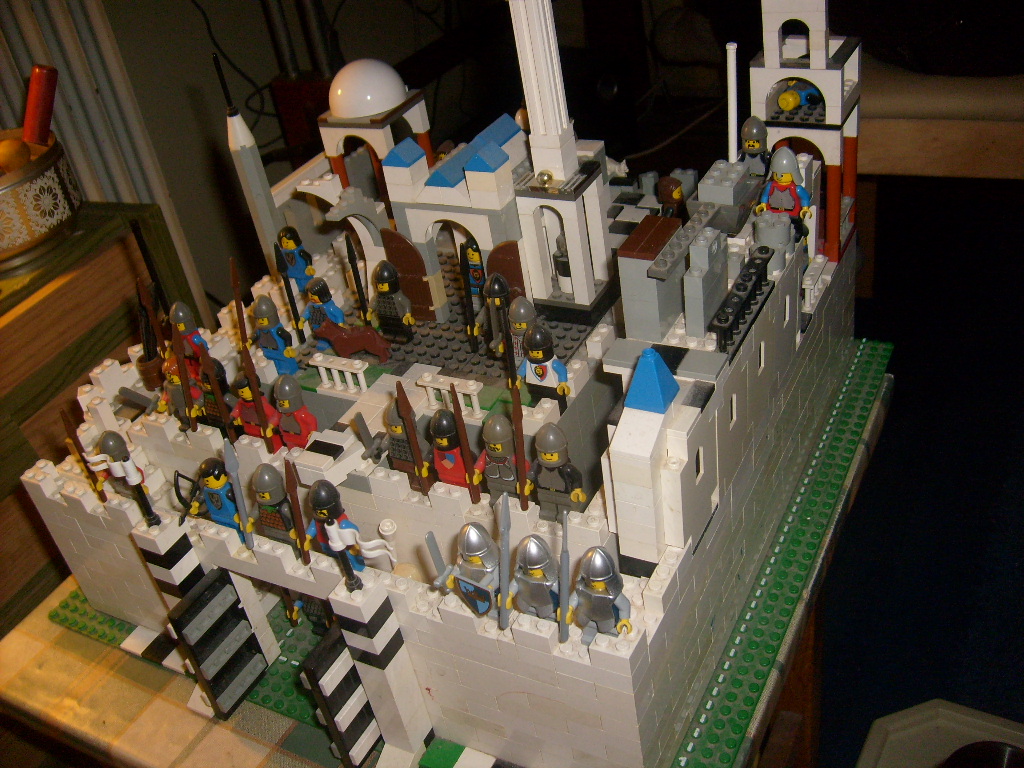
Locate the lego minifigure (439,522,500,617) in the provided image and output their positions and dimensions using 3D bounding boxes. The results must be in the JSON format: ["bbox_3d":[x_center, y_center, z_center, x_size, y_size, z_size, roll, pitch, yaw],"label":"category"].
[{"bbox_3d":[-0.013,0.074,0.400,0.028,0.044,0.019,6,38,24],"label":"lego minifigure"}]

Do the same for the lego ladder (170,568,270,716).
[{"bbox_3d":[-0.139,0.125,0.495,0.012,0.070,0.033,12,41,30],"label":"lego ladder"}]

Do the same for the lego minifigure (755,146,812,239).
[{"bbox_3d":[0.129,-0.089,0.492,0.025,0.044,0.016,14,41,32],"label":"lego minifigure"}]

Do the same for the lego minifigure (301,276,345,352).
[{"bbox_3d":[-0.101,-0.036,0.547,0.026,0.042,0.017,10,40,27],"label":"lego minifigure"}]

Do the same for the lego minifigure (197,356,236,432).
[{"bbox_3d":[-0.143,0.009,0.510,0.026,0.043,0.017,14,41,31],"label":"lego minifigure"}]

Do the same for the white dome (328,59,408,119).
[{"bbox_3d":[-0.090,-0.182,0.631,0.048,0.027,0.048,10,40,28],"label":"white dome"}]

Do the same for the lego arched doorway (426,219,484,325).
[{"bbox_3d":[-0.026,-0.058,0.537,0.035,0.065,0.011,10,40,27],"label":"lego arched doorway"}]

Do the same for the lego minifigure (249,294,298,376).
[{"bbox_3d":[-0.120,-0.025,0.527,0.025,0.045,0.016,10,40,28],"label":"lego minifigure"}]

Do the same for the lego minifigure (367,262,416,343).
[{"bbox_3d":[-0.063,-0.041,0.542,0.026,0.043,0.017,9,39,27],"label":"lego minifigure"}]

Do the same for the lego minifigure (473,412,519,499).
[{"bbox_3d":[-0.002,0.034,0.436,0.025,0.045,0.016,10,40,28],"label":"lego minifigure"}]

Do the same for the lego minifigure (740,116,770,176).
[{"bbox_3d":[0.118,-0.107,0.505,0.026,0.043,0.017,4,37,21],"label":"lego minifigure"}]

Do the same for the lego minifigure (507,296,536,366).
[{"bbox_3d":[0.006,-0.019,0.480,0.025,0.045,0.016,6,38,23],"label":"lego minifigure"}]

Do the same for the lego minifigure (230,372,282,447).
[{"bbox_3d":[-0.126,0.014,0.500,0.026,0.042,0.017,8,39,26],"label":"lego minifigure"}]

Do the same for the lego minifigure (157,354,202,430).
[{"bbox_3d":[-0.170,0.005,0.528,0.025,0.041,0.016,3,37,20],"label":"lego minifigure"}]

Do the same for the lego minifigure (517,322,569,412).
[{"bbox_3d":[0.014,-0.005,0.471,0.026,0.043,0.017,9,39,27],"label":"lego minifigure"}]

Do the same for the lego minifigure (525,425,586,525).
[{"bbox_3d":[0.018,0.036,0.426,0.025,0.045,0.016,7,38,25],"label":"lego minifigure"}]

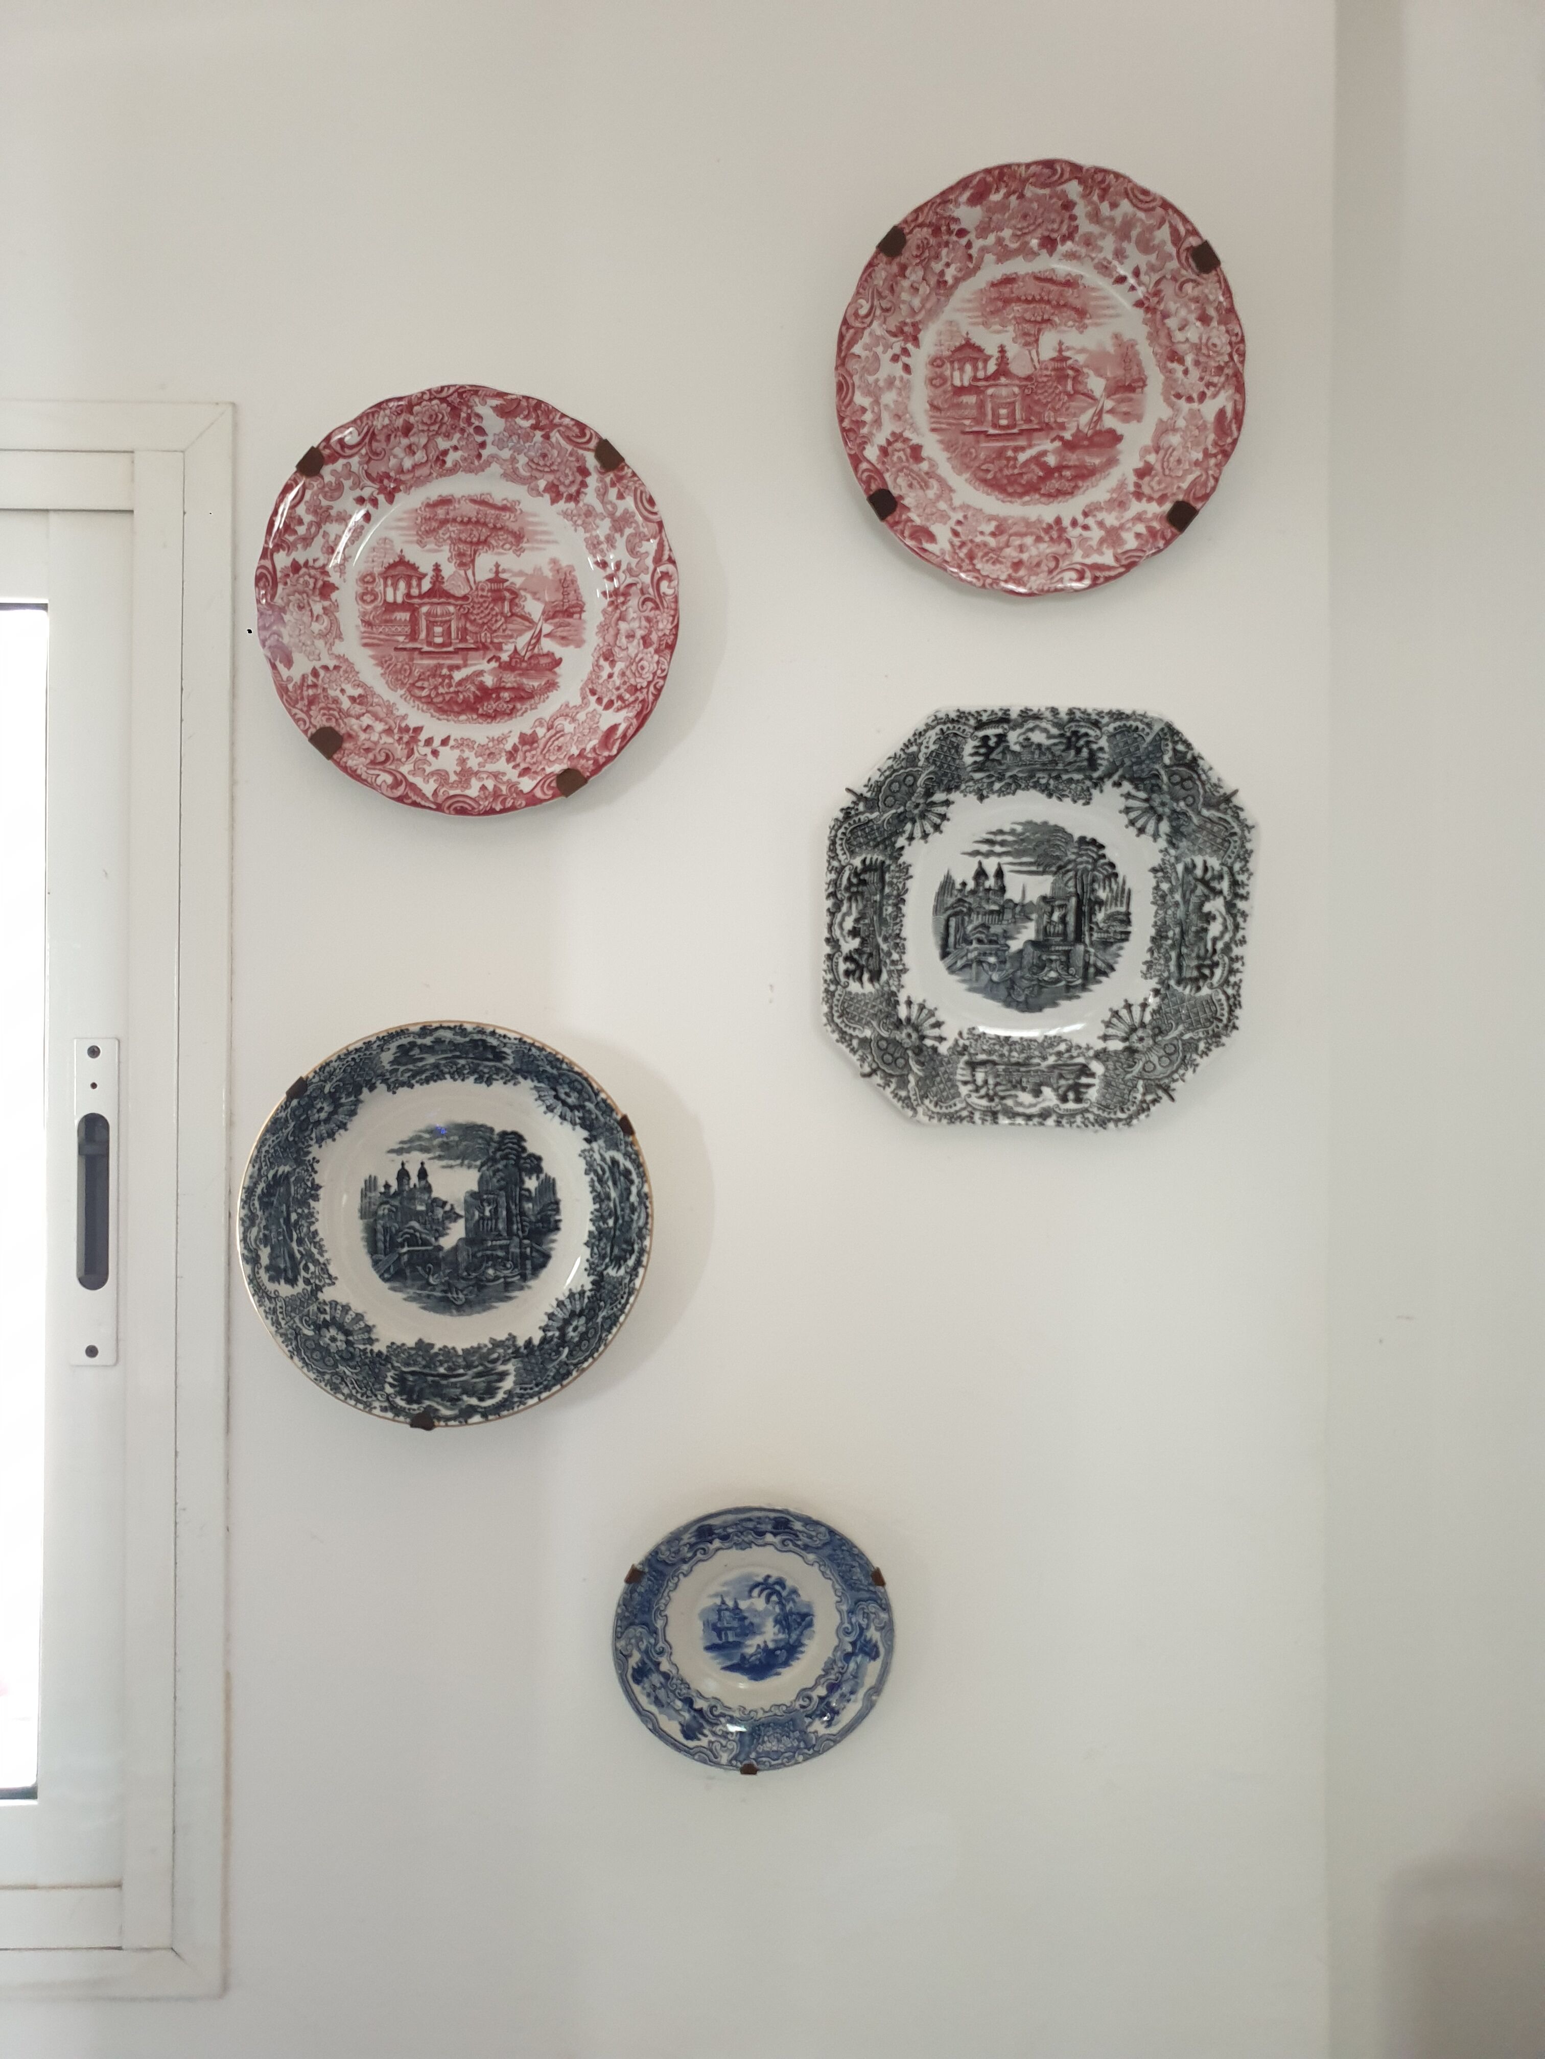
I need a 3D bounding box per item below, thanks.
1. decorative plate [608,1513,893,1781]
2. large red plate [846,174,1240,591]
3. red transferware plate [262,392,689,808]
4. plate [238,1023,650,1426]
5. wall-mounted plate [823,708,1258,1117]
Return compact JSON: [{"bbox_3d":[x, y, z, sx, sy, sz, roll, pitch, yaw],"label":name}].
[{"bbox_3d":[-0.011,0.360,0.925,0.167,0.167,0.022,0,7,-1],"label":"decorative plate"},{"bbox_3d":[0.159,-0.385,0.927,0.250,0.252,0.028,0,8,-1],"label":"large red plate"},{"bbox_3d":[-0.178,-0.252,0.917,0.250,0.250,0.028,0,6,-1],"label":"red transferware plate"},{"bbox_3d":[-0.188,0.110,0.912,0.239,0.239,0.042,0,7,-1],"label":"plate"},{"bbox_3d":[0.155,-0.067,0.918,0.251,0.250,0.030,0,7,-1],"label":"wall-mounted plate"}]

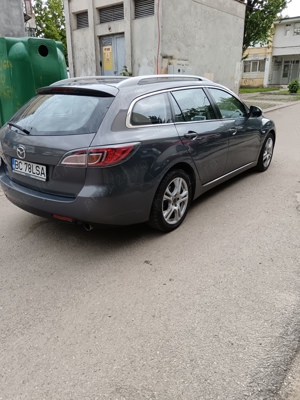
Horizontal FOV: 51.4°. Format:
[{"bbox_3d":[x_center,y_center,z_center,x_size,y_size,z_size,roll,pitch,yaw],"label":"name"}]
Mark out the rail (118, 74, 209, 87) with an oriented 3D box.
[{"bbox_3d":[0.261,-1.232,3.217,0.090,0.110,1.650,15,26,36],"label":"rail"}]

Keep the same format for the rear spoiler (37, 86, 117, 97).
[{"bbox_3d":[-0.715,-1.010,2.911,1.120,0.090,0.220,15,26,36],"label":"rear spoiler"}]

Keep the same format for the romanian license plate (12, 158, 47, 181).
[{"bbox_3d":[-1.053,-0.273,2.713,0.520,0.115,0.020,15,17,36],"label":"romanian license plate"}]

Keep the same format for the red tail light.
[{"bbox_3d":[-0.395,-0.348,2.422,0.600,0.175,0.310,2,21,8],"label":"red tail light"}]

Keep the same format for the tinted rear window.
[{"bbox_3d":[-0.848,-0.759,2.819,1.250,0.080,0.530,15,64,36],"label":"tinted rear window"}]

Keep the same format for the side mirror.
[{"bbox_3d":[1.417,-1.180,4.167,0.195,0.150,0.125,15,26,36],"label":"side mirror"}]

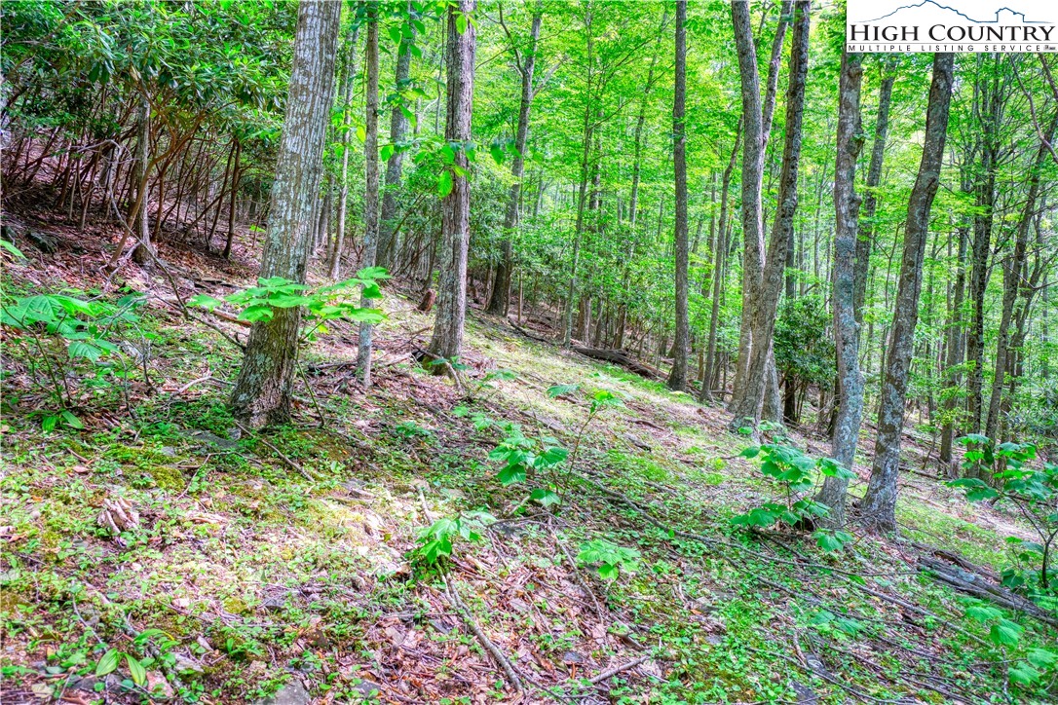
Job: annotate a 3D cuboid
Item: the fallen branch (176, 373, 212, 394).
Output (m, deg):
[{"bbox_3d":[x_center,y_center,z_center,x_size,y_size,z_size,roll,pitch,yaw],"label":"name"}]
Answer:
[{"bbox_3d":[-2.135,0.201,5.075,0.060,0.050,0.284,20,25,14],"label":"fallen branch"}]

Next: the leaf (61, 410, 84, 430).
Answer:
[{"bbox_3d":[-2.388,0.348,4.150,0.055,0.025,0.150,-3,35,-49],"label":"leaf"}]

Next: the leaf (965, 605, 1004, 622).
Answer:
[{"bbox_3d":[2.893,1.659,5.050,0.220,0.070,0.190,22,7,35],"label":"leaf"}]

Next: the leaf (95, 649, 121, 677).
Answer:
[{"bbox_3d":[-1.202,0.887,2.270,0.038,0.015,0.095,4,41,32],"label":"leaf"}]

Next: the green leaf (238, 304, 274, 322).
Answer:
[{"bbox_3d":[-1.583,-0.230,4.600,0.160,0.035,0.160,3,24,25],"label":"green leaf"}]

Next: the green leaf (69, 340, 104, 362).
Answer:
[{"bbox_3d":[-2.397,-0.014,4.300,0.170,0.035,0.150,0,33,-17],"label":"green leaf"}]

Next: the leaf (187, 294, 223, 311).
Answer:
[{"bbox_3d":[-1.872,-0.292,4.600,0.150,0.035,0.160,4,21,39],"label":"leaf"}]

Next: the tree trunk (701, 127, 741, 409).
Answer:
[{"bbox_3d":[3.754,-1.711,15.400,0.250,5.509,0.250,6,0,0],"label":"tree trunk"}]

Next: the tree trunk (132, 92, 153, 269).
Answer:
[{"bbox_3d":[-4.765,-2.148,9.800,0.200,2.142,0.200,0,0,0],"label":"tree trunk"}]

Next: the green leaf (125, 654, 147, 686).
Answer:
[{"bbox_3d":[-1.120,0.905,2.260,0.035,0.015,0.105,-2,38,-40],"label":"green leaf"}]

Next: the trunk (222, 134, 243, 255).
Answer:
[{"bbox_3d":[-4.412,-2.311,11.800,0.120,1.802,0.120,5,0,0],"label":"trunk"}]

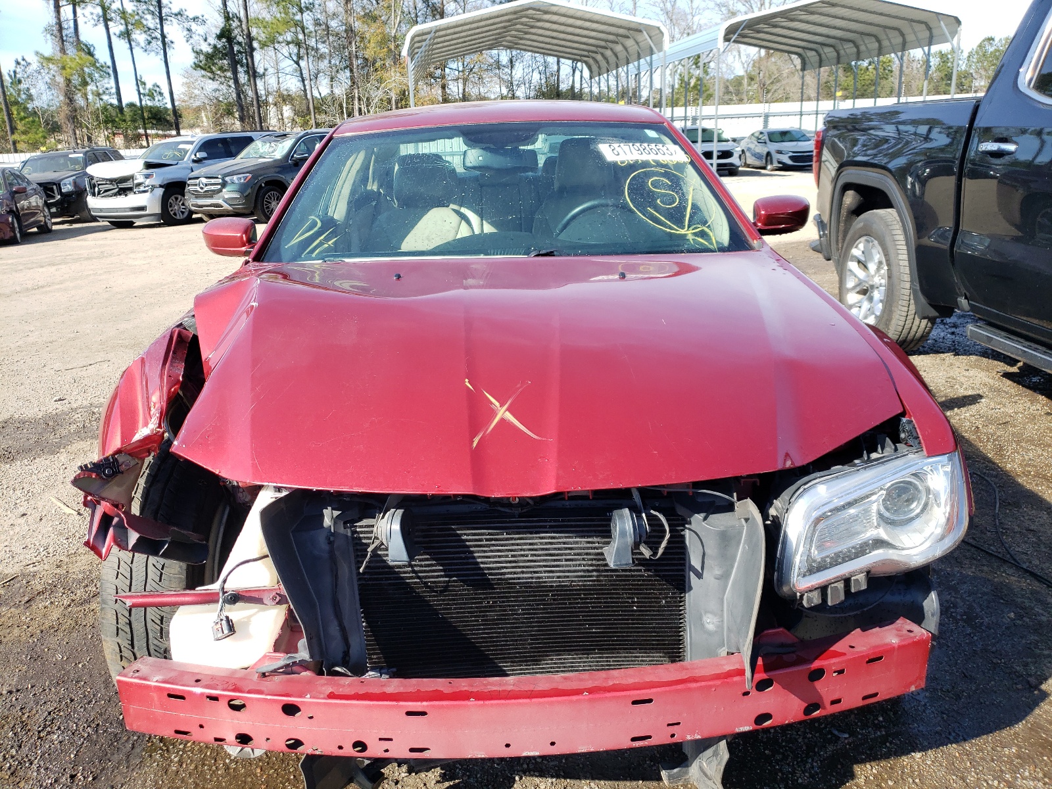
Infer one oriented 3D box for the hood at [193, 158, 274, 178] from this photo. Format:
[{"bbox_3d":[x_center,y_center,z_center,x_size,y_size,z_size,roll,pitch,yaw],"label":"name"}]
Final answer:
[{"bbox_3d":[-5.804,-4.410,15.423,1.550,0.250,1.250,8,20,28],"label":"hood"}]

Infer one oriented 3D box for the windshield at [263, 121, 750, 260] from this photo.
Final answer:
[{"bbox_3d":[-0.070,-0.696,2.655,1.530,0.120,0.790,-2,49,-1],"label":"windshield"}]

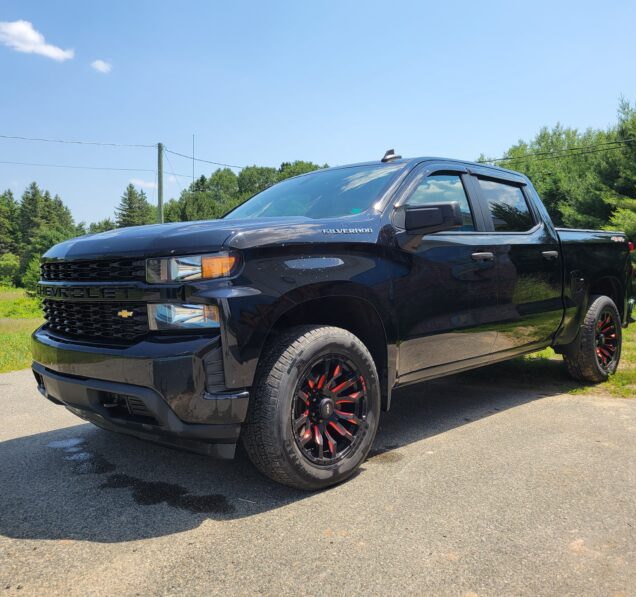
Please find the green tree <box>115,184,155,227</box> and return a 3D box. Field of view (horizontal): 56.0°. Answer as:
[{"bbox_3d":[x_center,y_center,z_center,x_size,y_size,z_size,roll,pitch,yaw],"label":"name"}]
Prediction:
[{"bbox_3d":[-18.462,-6.345,60.148,4.600,10.200,4.600,-2,2,-22],"label":"green tree"}]

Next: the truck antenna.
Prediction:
[{"bbox_3d":[0.585,-1.148,4.837,0.225,0.100,0.070,-4,4,-44],"label":"truck antenna"}]

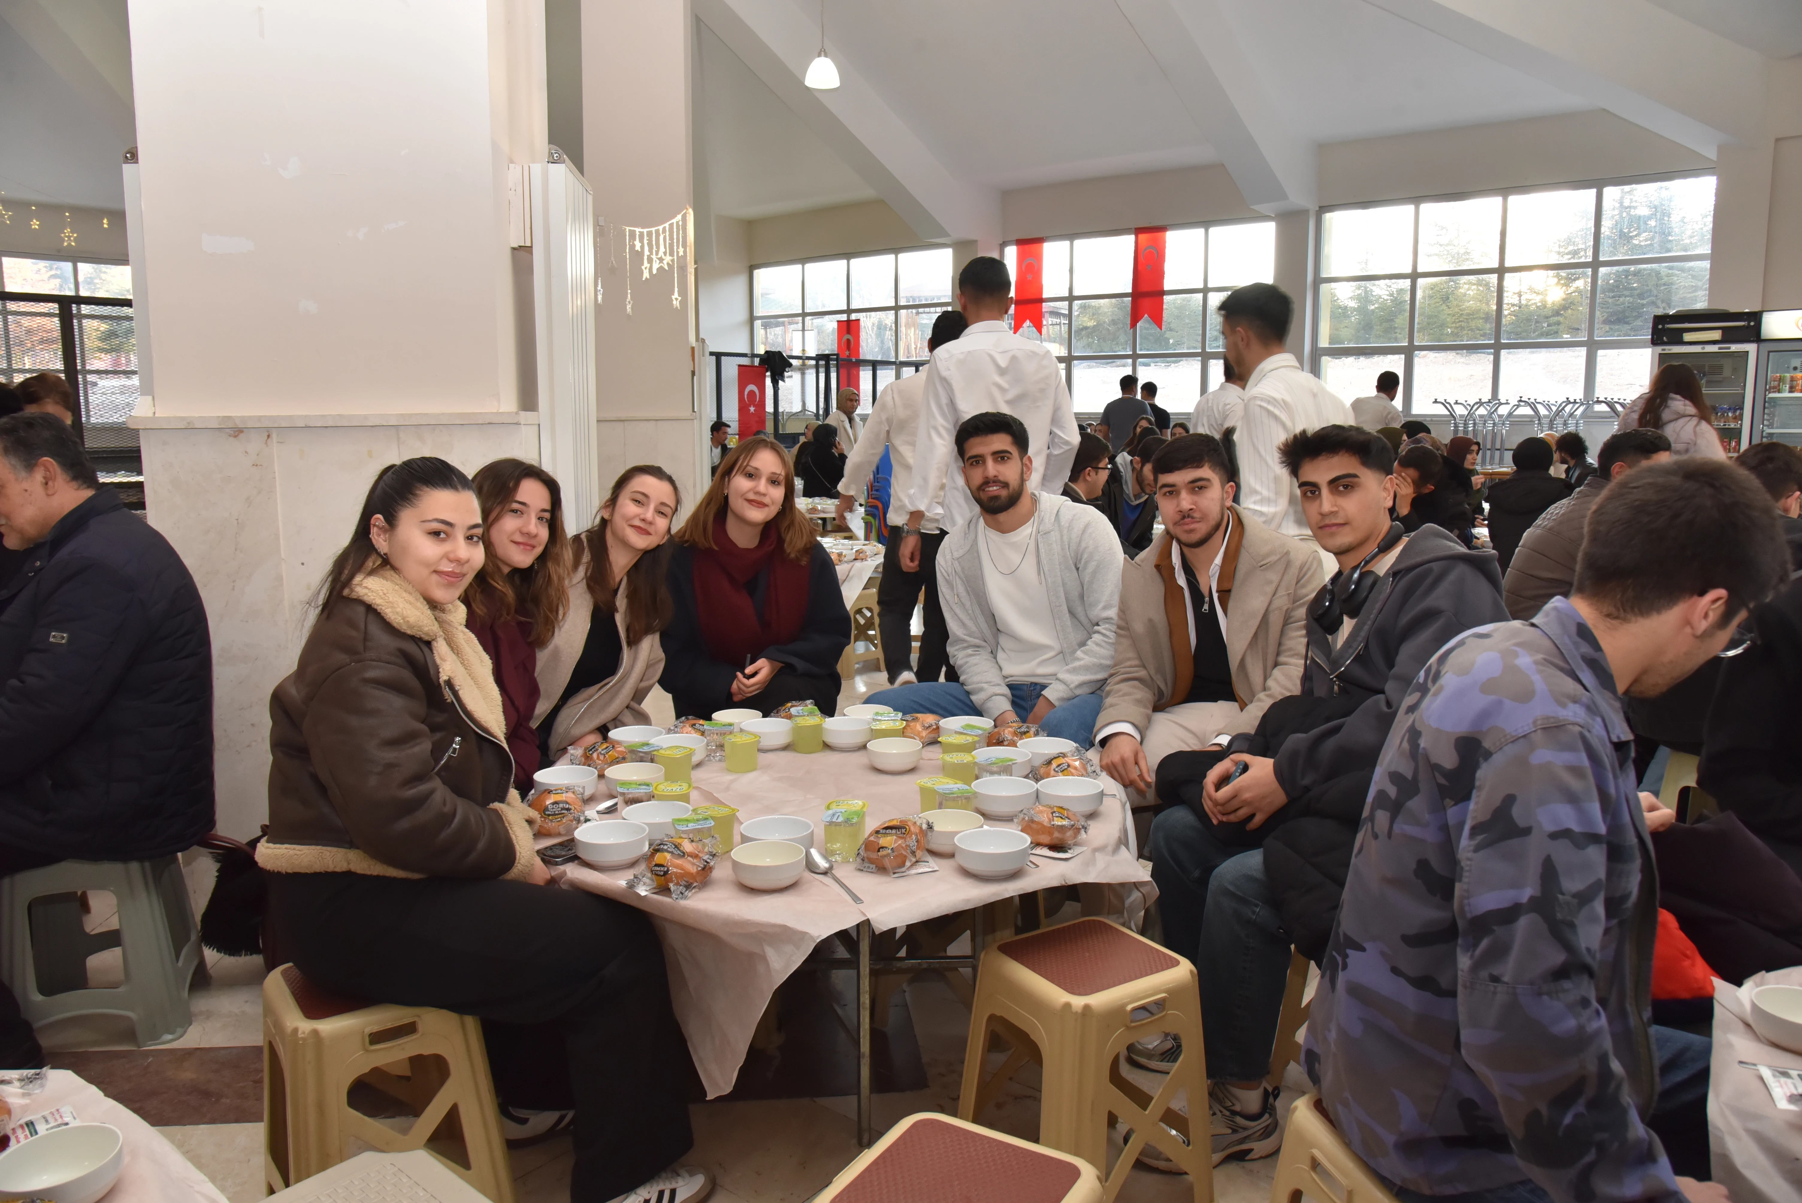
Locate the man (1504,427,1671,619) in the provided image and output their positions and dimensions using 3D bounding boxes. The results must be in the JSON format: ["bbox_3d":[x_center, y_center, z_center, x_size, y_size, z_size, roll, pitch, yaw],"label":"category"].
[{"bbox_3d":[2.290,0.121,3.756,0.780,1.300,0.550,4,9,28],"label":"man"}]

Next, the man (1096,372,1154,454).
[{"bbox_3d":[1.816,-0.939,9.826,0.480,1.789,0.340,2,8,13],"label":"man"}]

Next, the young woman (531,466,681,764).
[{"bbox_3d":[-0.601,0.330,2.743,0.520,1.260,0.750,-4,9,-25],"label":"young woman"}]

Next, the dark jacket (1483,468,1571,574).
[{"bbox_3d":[2.923,-0.253,5.669,0.480,0.720,0.360,4,9,22],"label":"dark jacket"}]

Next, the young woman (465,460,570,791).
[{"bbox_3d":[-0.820,0.316,2.542,0.750,1.260,0.500,5,10,32],"label":"young woman"}]

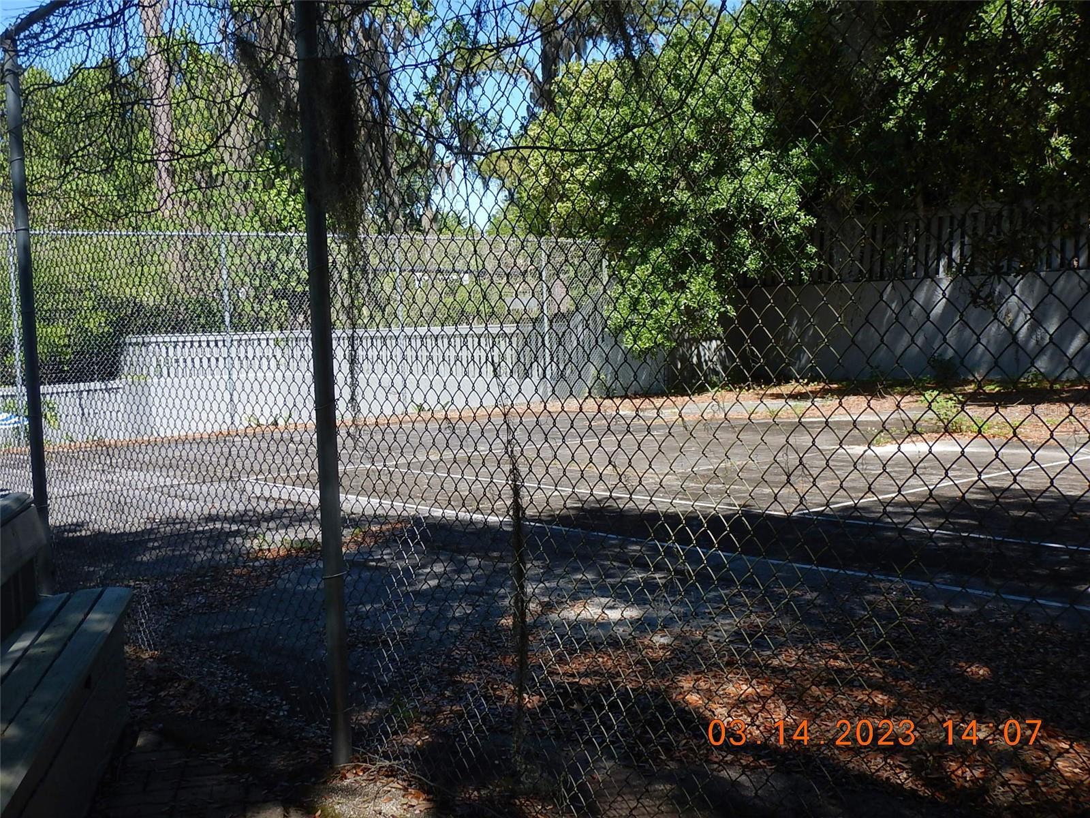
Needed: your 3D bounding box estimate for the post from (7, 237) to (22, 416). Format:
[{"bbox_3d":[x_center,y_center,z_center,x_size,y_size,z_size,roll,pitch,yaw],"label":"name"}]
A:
[{"bbox_3d":[-7.140,-0.915,17.000,0.063,2.860,0.063,-5,5,-39],"label":"post"}]

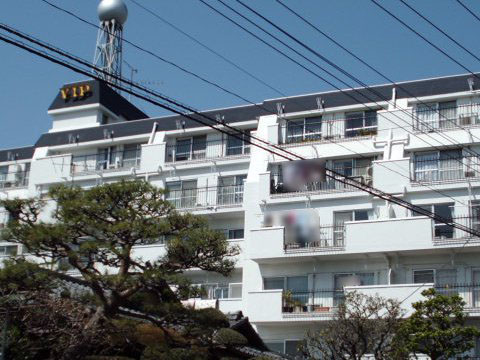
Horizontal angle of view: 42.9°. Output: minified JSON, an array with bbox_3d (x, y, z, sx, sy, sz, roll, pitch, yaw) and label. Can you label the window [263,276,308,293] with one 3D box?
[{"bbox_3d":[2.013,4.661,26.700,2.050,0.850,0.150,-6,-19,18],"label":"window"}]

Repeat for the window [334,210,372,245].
[{"bbox_3d":[4.911,2.090,26.400,1.700,1.600,0.150,-6,-19,18],"label":"window"}]

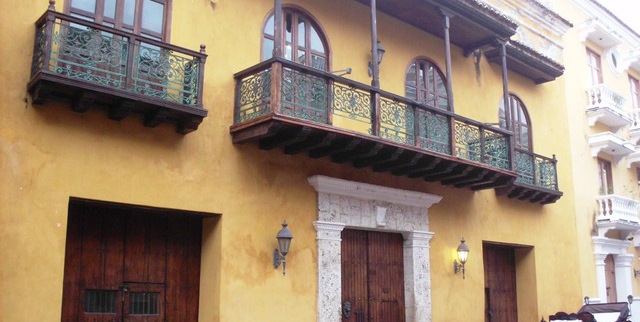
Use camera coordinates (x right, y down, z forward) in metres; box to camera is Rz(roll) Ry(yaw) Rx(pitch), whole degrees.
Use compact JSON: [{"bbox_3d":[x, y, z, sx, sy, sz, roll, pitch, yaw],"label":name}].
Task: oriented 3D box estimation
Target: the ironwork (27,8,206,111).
[{"bbox_3d":[-3.163,-1.490,11.343,2.846,1.071,0.612,11,-16,-44],"label":"ironwork"}]

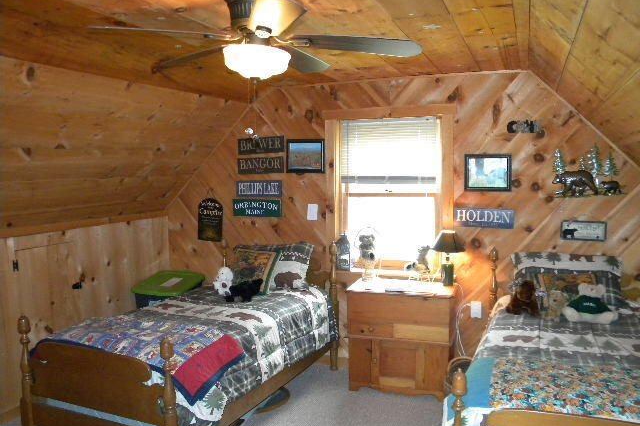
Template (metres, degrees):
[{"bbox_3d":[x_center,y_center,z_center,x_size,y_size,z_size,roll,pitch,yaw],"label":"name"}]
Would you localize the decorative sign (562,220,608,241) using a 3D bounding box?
[{"bbox_3d":[1.762,0.121,3.455,0.275,0.128,0.020,2,6,22],"label":"decorative sign"}]

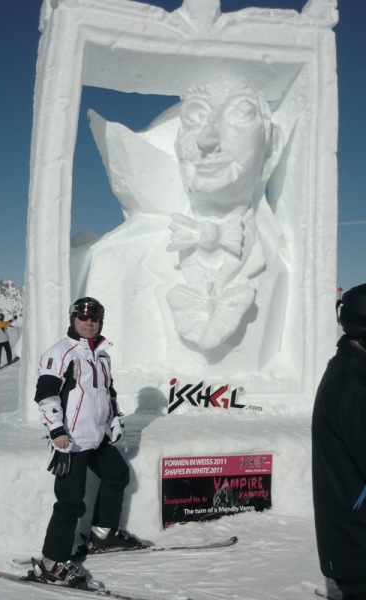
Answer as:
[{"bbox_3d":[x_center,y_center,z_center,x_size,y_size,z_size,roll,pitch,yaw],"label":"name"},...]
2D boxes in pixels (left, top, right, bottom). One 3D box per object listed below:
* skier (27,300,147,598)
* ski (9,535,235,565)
[{"bbox_3d":[-0.600,0.880,5.000,0.660,1.820,0.520,1,-2,-43],"label":"skier"},{"bbox_3d":[-0.375,1.735,5.300,1.600,0.100,0.110,0,-1,-12],"label":"ski"}]

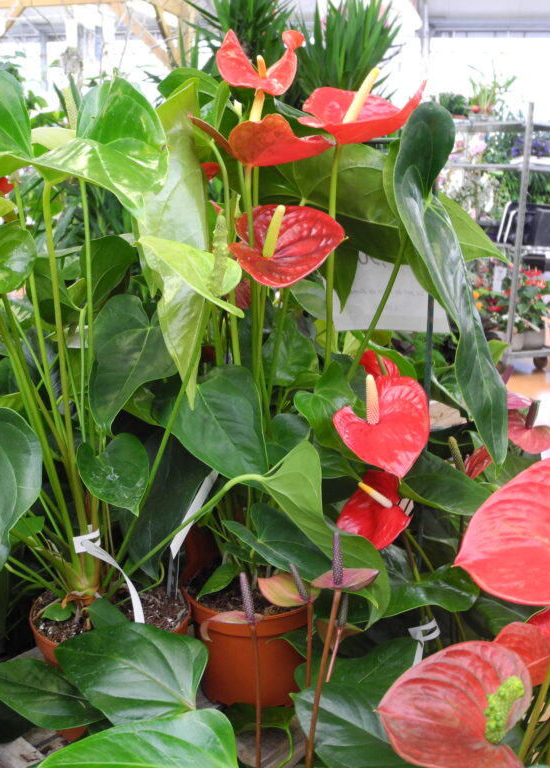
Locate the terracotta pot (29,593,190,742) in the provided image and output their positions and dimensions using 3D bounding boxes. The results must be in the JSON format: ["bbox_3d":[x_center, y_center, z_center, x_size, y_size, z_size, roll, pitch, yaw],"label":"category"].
[{"bbox_3d":[-0.179,0.316,0.940,0.176,0.143,0.176,0,16,0],"label":"terracotta pot"}]

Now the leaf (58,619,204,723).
[{"bbox_3d":[-0.139,0.287,0.830,0.145,0.065,0.120,3,12,0],"label":"leaf"}]

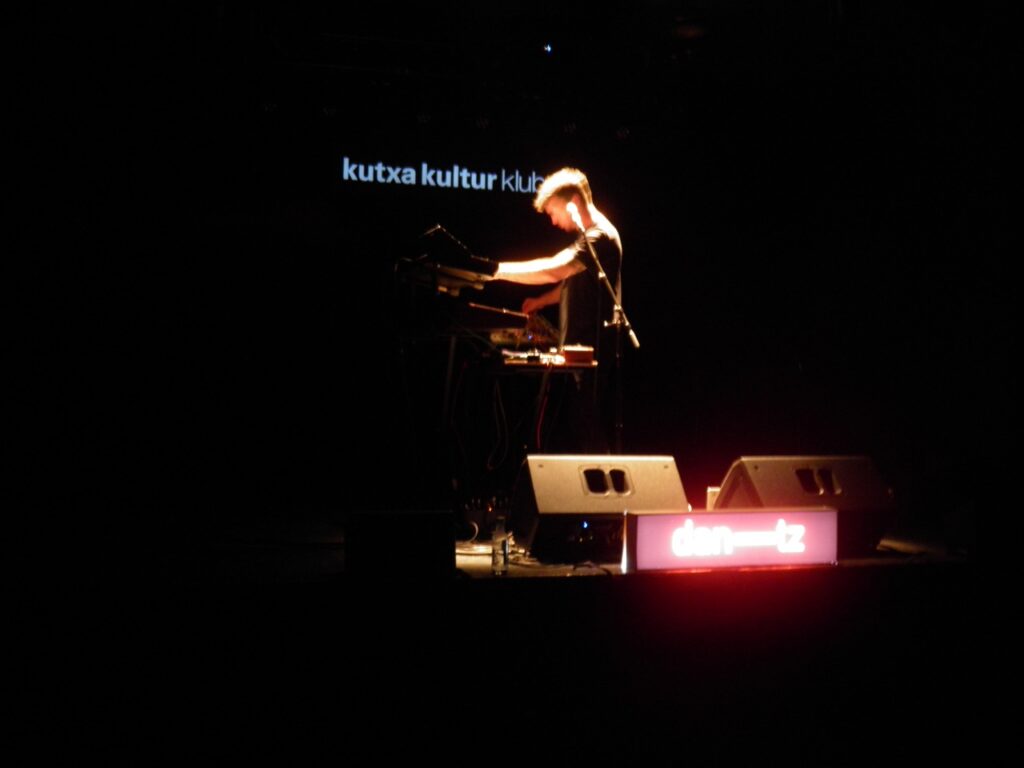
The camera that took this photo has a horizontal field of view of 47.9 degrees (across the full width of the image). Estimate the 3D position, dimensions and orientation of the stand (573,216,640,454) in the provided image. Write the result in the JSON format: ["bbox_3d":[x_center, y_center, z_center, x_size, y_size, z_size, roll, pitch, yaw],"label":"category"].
[{"bbox_3d":[0.412,-0.042,5.008,0.580,1.480,0.500,-2,-3,30],"label":"stand"}]

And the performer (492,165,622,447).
[{"bbox_3d":[0.217,-0.141,5.264,0.570,1.704,0.500,0,-3,-9],"label":"performer"}]

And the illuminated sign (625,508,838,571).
[{"bbox_3d":[0.762,0.551,4.060,0.775,0.200,0.130,1,-3,-15],"label":"illuminated sign"}]

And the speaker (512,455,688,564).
[{"bbox_3d":[0.308,0.468,4.284,0.575,0.390,0.430,1,-3,-16],"label":"speaker"}]

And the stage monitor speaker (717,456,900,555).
[{"bbox_3d":[1.104,0.477,4.463,0.575,0.390,0.430,1,-3,-20],"label":"stage monitor speaker"}]

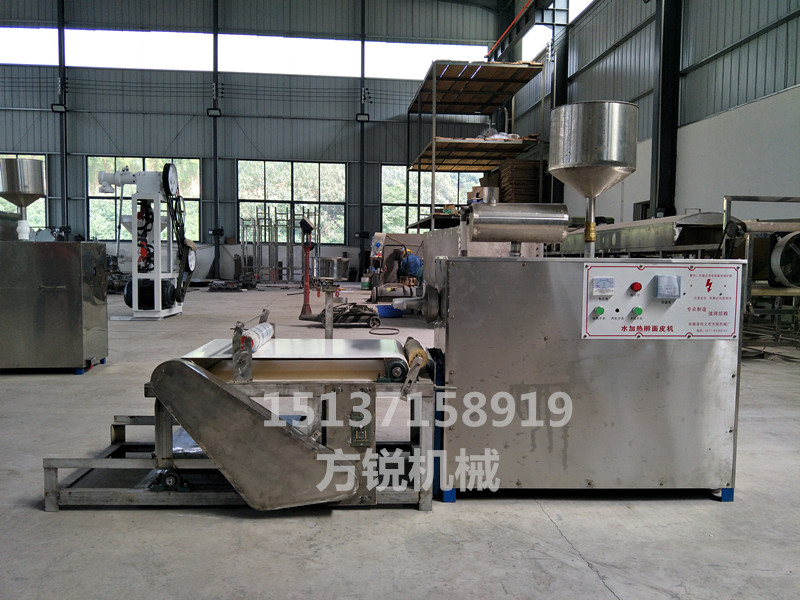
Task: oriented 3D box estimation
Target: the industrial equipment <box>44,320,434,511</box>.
[{"bbox_3d":[-0.483,0.340,1.867,1.153,0.560,0.540,1,4,-2],"label":"industrial equipment"}]

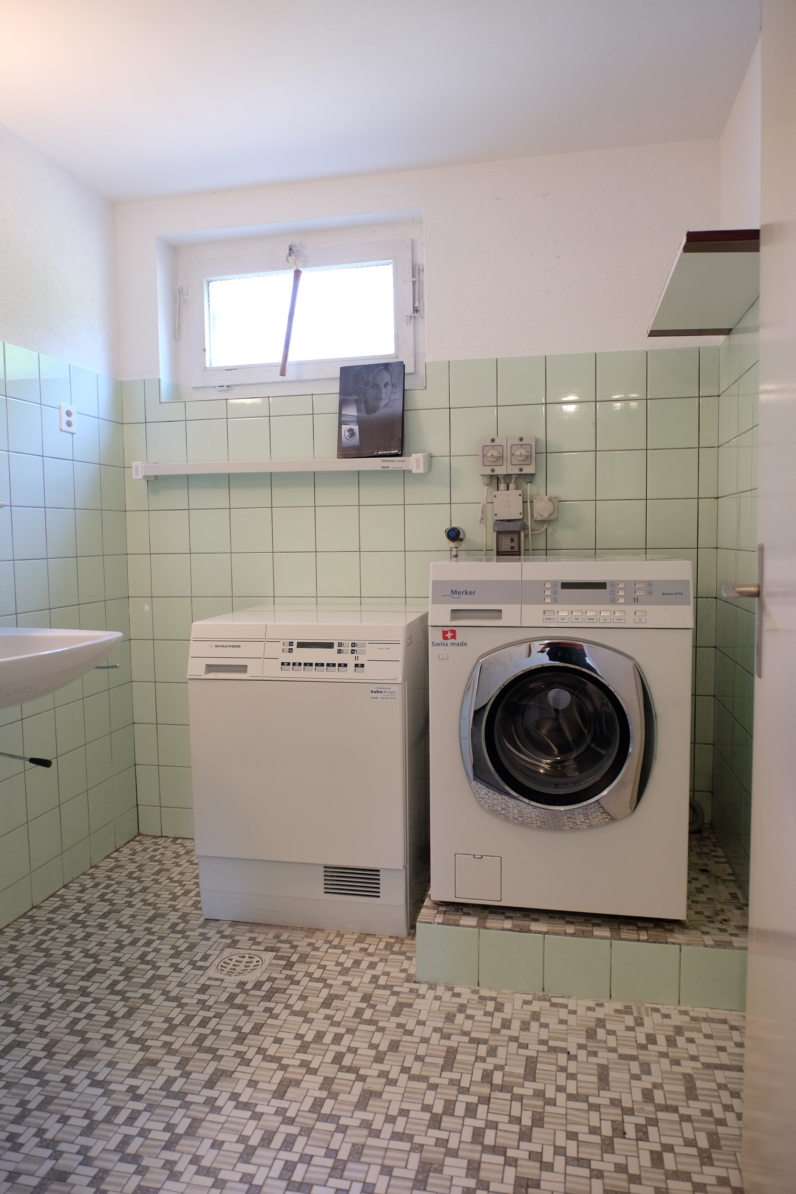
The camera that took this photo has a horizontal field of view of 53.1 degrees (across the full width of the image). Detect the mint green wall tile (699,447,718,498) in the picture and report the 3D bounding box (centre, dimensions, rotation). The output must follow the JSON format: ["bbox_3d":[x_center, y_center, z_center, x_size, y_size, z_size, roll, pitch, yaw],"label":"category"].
[{"bbox_3d":[0.935,-0.373,2.397,0.052,0.149,0.010,0,4,12],"label":"mint green wall tile"}]

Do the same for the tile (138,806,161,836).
[{"bbox_3d":[-0.886,0.799,2.850,0.088,0.103,0.010,0,5,12],"label":"tile"}]

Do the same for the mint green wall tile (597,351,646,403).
[{"bbox_3d":[0.679,-0.670,2.412,0.148,0.148,0.010,0,5,11],"label":"mint green wall tile"}]

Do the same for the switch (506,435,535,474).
[{"bbox_3d":[0.380,-0.434,2.449,0.086,0.117,0.070,0,5,11],"label":"switch"}]

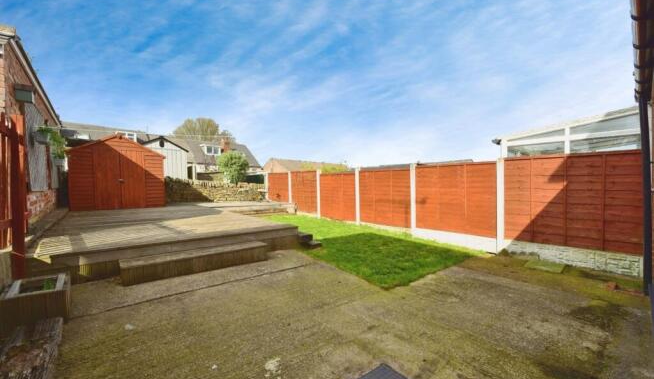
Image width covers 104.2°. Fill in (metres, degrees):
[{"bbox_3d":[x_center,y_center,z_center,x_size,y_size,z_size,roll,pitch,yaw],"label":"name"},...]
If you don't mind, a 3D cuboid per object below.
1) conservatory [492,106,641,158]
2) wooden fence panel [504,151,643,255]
[{"bbox_3d":[6.150,-0.150,5.700,3.500,2.700,2.800,-1,1,-41],"label":"conservatory"},{"bbox_3d":[4.090,0.206,4.360,0.060,1.550,1.800,-1,1,-41],"label":"wooden fence panel"}]

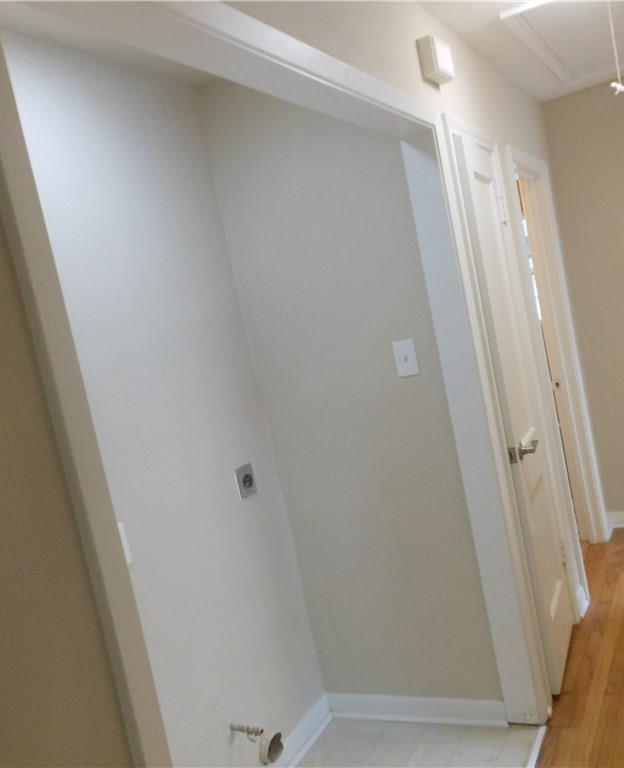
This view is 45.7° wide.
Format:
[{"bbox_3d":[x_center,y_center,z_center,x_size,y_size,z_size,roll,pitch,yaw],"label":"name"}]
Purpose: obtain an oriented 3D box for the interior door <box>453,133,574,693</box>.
[{"bbox_3d":[0.794,0.092,2.830,0.036,2.011,0.575,-9,7,25],"label":"interior door"}]

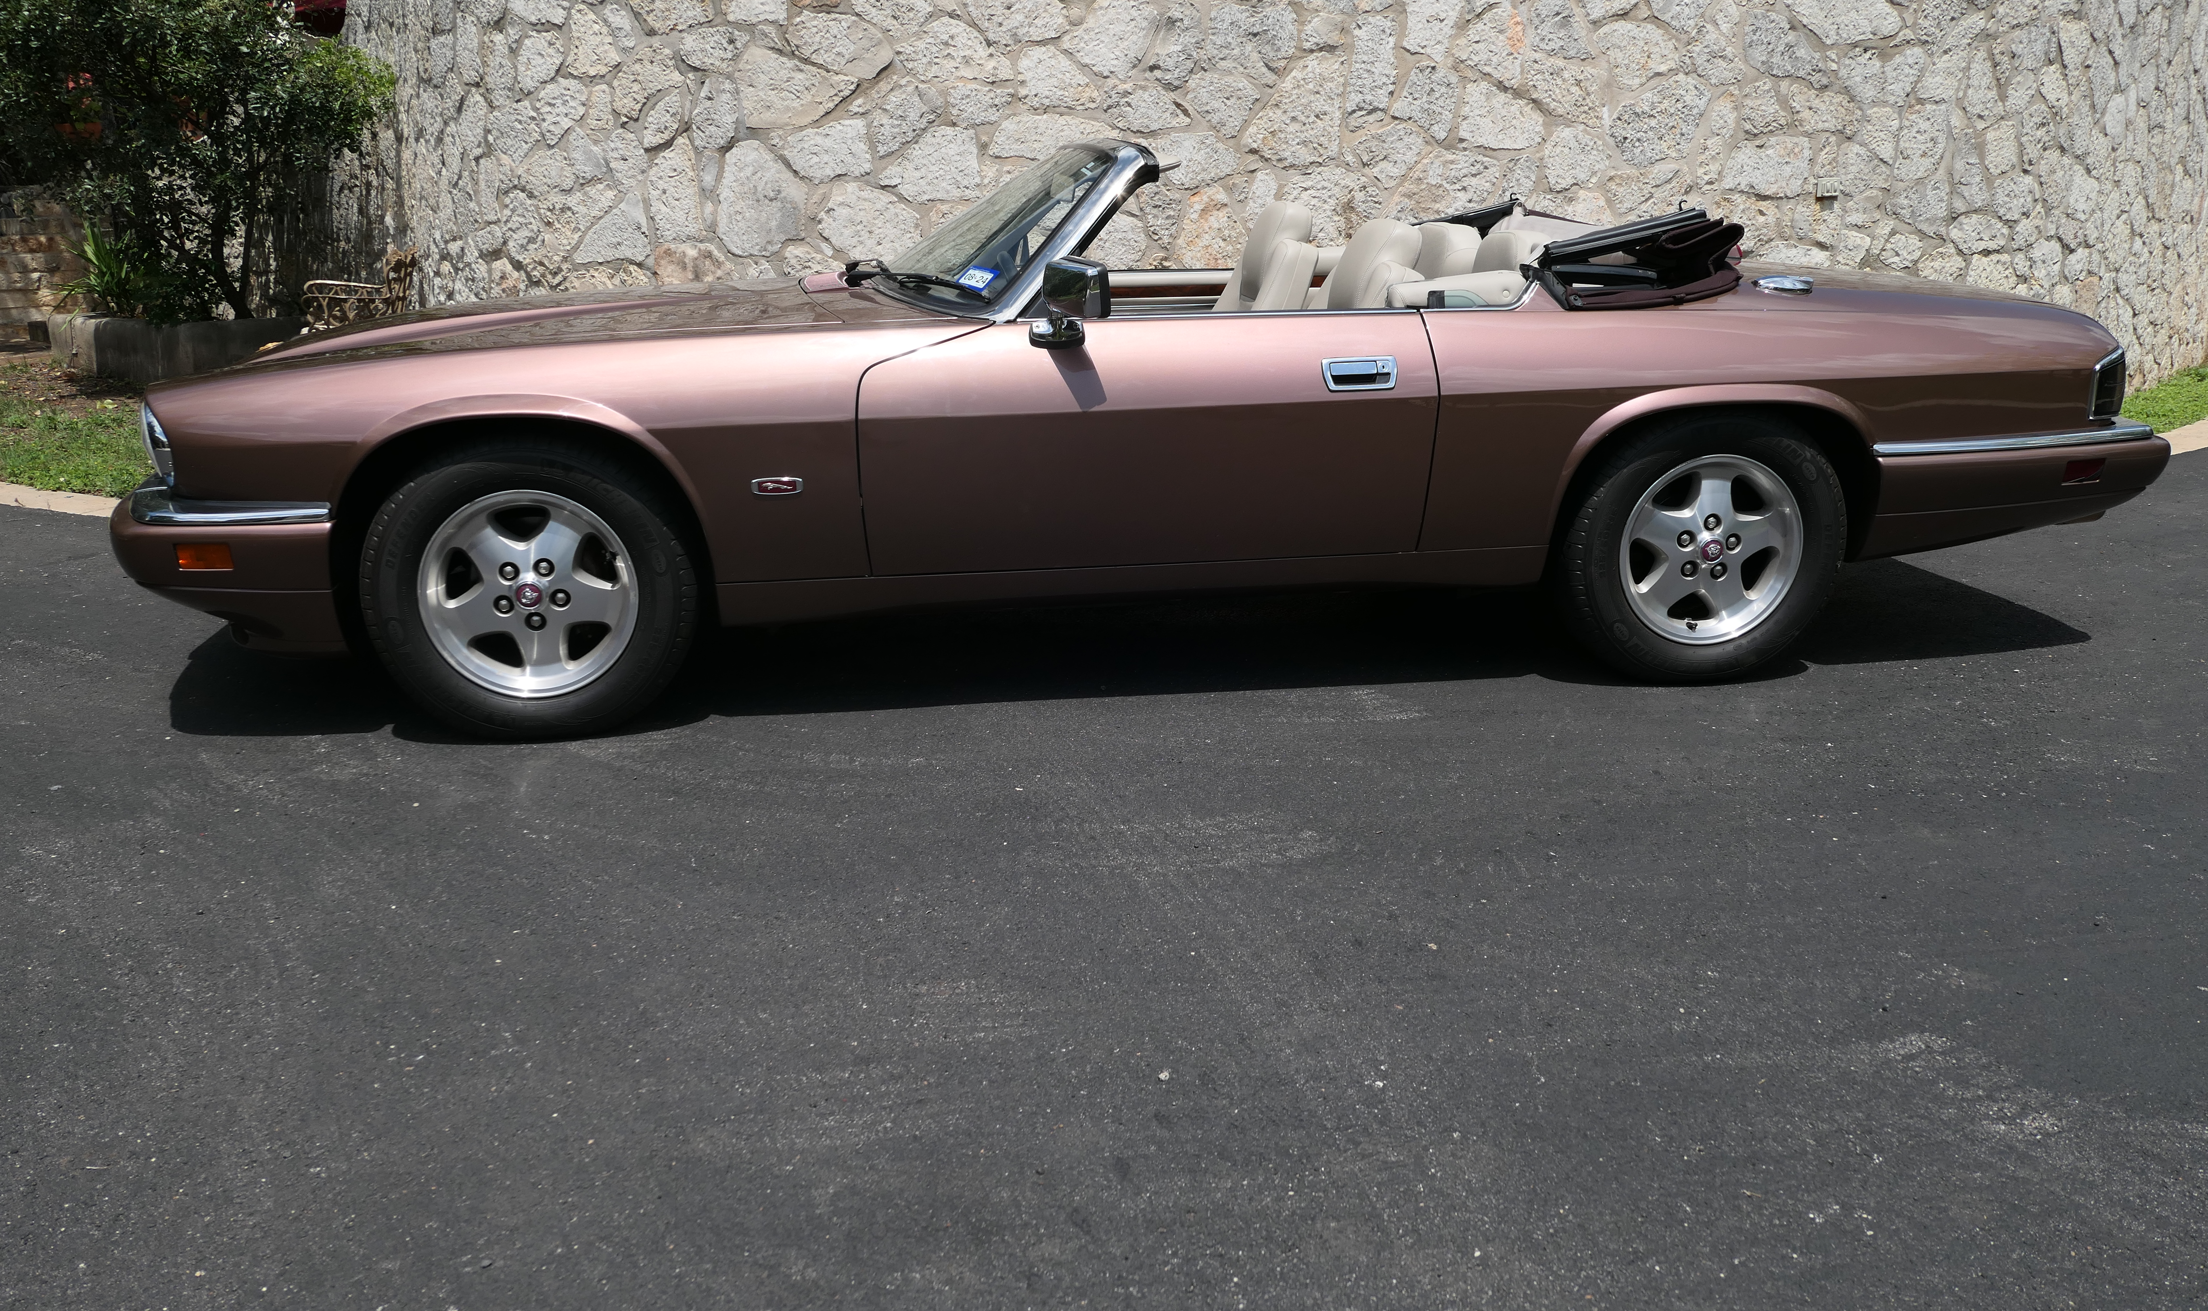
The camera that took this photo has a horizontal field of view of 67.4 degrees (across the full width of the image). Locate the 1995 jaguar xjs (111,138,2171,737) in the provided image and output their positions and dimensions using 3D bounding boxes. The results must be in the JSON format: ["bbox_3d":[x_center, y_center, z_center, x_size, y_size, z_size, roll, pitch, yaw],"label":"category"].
[{"bbox_3d":[0.176,-0.710,4.327,4.820,1.225,1.830,-3,17,-8],"label":"1995 jaguar xjs"}]

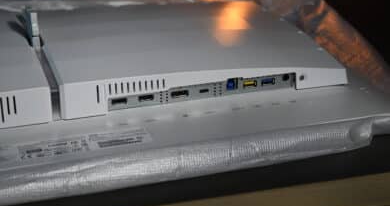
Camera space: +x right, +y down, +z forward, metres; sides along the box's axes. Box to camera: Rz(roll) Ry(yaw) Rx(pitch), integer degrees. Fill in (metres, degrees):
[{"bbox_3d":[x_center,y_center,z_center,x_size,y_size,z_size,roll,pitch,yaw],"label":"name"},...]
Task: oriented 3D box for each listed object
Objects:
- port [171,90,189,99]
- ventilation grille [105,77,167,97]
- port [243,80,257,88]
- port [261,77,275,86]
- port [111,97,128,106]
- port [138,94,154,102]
[{"bbox_3d":[-0.015,-0.009,0.733,0.017,0.006,0.008,-7,21,-15],"label":"port"},{"bbox_3d":[-0.051,-0.014,0.707,0.051,0.009,0.004,-7,21,-15],"label":"ventilation grille"},{"bbox_3d":[0.049,-0.019,0.750,0.013,0.006,0.009,-7,21,-15],"label":"port"},{"bbox_3d":[0.066,-0.021,0.755,0.013,0.006,0.009,-7,21,-15],"label":"port"},{"bbox_3d":[-0.067,-0.002,0.718,0.015,0.005,0.008,-7,21,-15],"label":"port"},{"bbox_3d":[-0.044,-0.006,0.724,0.015,0.005,0.008,-7,21,-15],"label":"port"}]

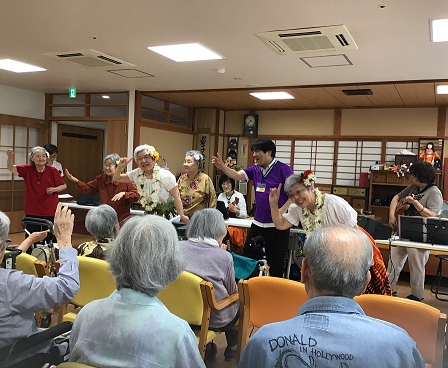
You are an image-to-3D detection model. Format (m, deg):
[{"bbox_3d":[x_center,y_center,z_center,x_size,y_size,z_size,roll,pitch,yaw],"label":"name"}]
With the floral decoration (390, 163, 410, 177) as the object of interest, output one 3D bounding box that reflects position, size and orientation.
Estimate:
[{"bbox_3d":[2.967,-0.244,7.400,0.340,0.240,0.200,4,2,26],"label":"floral decoration"}]

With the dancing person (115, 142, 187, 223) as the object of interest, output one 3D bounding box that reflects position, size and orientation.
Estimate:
[{"bbox_3d":[-0.610,0.432,3.750,0.580,1.530,0.480,3,2,-3],"label":"dancing person"}]

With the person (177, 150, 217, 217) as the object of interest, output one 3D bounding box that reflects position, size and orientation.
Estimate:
[{"bbox_3d":[-0.295,0.429,4.571,0.460,1.540,0.340,3,2,25],"label":"person"}]

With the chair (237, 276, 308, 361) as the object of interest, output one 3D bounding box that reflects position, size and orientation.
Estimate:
[{"bbox_3d":[0.445,0.909,2.660,0.550,0.760,0.560,4,2,26],"label":"chair"}]

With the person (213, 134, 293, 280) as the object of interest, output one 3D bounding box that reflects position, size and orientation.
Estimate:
[{"bbox_3d":[0.258,0.405,4.072,0.640,1.670,0.450,4,3,37],"label":"person"}]

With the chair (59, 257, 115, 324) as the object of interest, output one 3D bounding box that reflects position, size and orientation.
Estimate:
[{"bbox_3d":[-0.715,0.850,2.875,0.540,0.800,0.560,4,3,30],"label":"chair"}]

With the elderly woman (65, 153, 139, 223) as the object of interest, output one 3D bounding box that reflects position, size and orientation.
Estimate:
[{"bbox_3d":[-1.335,0.410,4.776,0.780,1.480,0.420,3,2,9],"label":"elderly woman"}]

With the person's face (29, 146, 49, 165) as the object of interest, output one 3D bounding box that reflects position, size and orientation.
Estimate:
[{"bbox_3d":[-1.970,-0.304,4.700,0.180,0.200,0.195,1,3,-40],"label":"person's face"}]

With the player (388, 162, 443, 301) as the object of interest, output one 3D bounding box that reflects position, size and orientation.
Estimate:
[{"bbox_3d":[2.149,0.516,4.921,0.520,1.530,0.420,4,3,38],"label":"player"}]

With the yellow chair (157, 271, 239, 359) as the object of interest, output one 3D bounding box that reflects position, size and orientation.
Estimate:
[{"bbox_3d":[-0.165,0.874,2.790,0.550,0.760,0.560,4,2,29],"label":"yellow chair"}]

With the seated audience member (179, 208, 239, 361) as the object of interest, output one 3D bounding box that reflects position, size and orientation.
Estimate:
[{"bbox_3d":[-0.072,0.706,2.853,0.460,1.140,0.750,3,2,25],"label":"seated audience member"}]

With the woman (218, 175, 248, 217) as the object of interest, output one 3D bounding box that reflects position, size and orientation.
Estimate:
[{"bbox_3d":[0.068,0.533,5.972,0.460,1.250,0.680,3,2,12],"label":"woman"}]

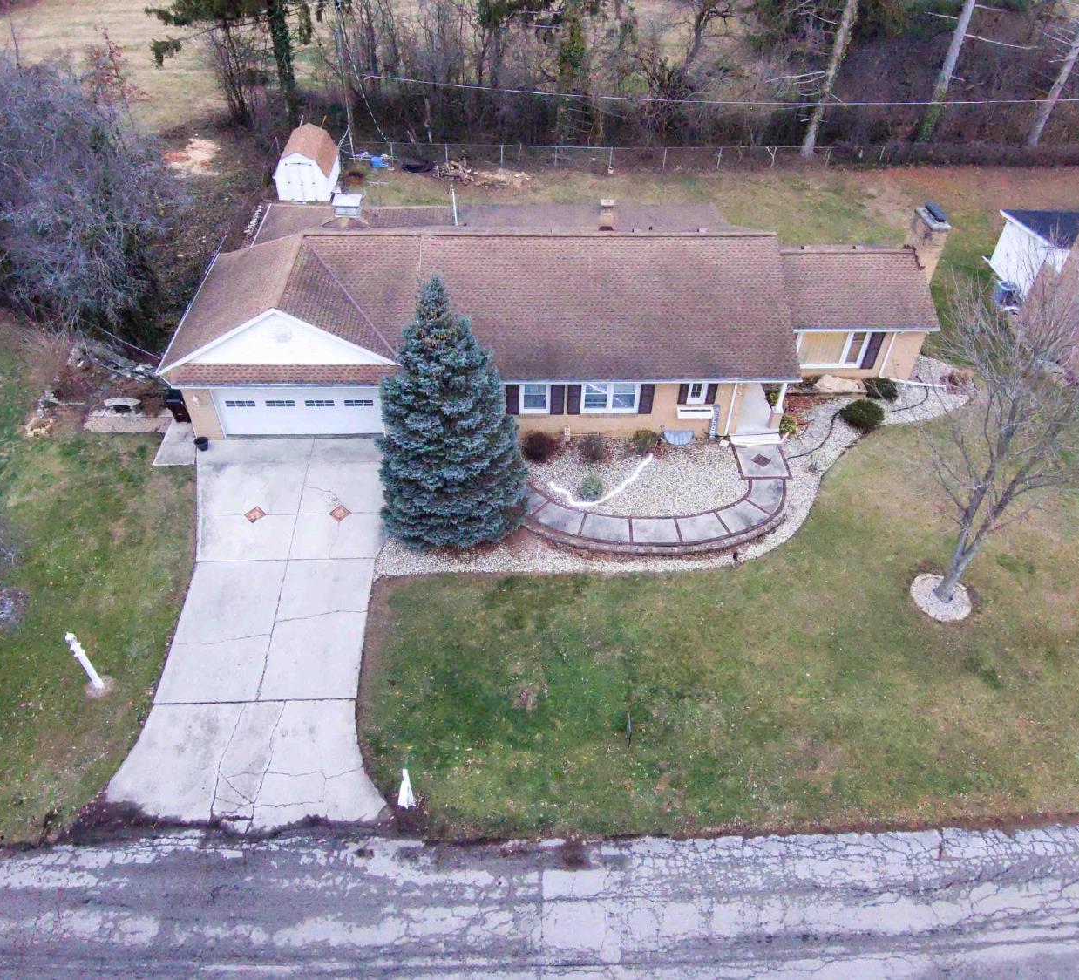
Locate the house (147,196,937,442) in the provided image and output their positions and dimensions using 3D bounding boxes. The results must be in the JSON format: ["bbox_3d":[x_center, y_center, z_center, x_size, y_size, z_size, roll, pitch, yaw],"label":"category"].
[{"bbox_3d":[1.043,-7.575,27.720,24.800,5.450,12.900,-1,41,-3],"label":"house"}]

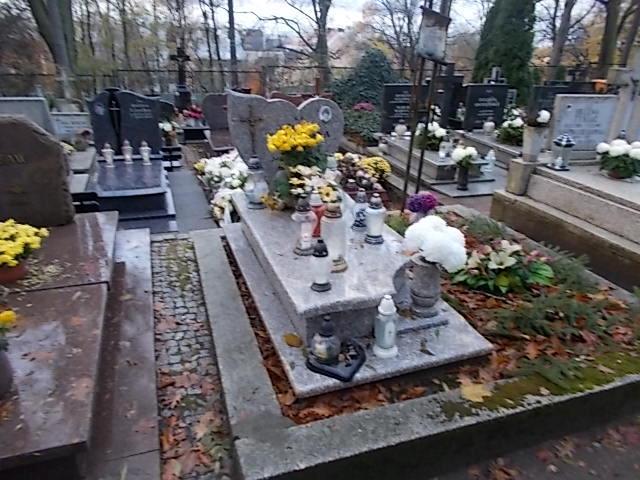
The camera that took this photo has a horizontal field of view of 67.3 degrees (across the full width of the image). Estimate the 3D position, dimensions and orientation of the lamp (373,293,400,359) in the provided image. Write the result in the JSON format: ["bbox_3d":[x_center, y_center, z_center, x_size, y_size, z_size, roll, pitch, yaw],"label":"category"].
[{"bbox_3d":[0.269,0.343,1.906,0.100,0.269,0.100,0,23,0],"label":"lamp"}]

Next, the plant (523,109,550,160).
[{"bbox_3d":[1.838,-0.894,4.134,0.220,0.420,0.200,-9,24,-17],"label":"plant"}]

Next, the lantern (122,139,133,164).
[{"bbox_3d":[-2.058,-0.949,5.164,0.110,0.255,0.110,-9,24,-17],"label":"lantern"}]

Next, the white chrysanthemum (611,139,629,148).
[{"bbox_3d":[2.293,-0.720,3.680,0.120,0.100,0.120,-9,24,-17],"label":"white chrysanthemum"}]

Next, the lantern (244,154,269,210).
[{"bbox_3d":[-0.463,-0.429,3.537,0.155,0.365,0.155,-9,24,-17],"label":"lantern"}]

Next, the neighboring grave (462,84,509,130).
[{"bbox_3d":[2.455,-1.991,7.195,0.715,0.641,0.120,-7,25,-17],"label":"neighboring grave"}]

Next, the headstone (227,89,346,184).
[{"bbox_3d":[-0.251,-0.750,3.676,0.885,0.786,0.110,-7,25,-17],"label":"headstone"}]

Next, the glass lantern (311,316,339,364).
[{"bbox_3d":[0.025,0.441,2.168,0.134,0.223,0.134,1,23,0],"label":"glass lantern"}]

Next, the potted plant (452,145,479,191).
[{"bbox_3d":[1.534,-0.750,5.020,0.250,0.440,0.230,-9,24,-17],"label":"potted plant"}]

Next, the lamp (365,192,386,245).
[{"bbox_3d":[0.332,-0.132,2.886,0.119,0.294,0.119,1,23,0],"label":"lamp"}]

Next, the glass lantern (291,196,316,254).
[{"bbox_3d":[-0.075,-0.071,2.284,0.122,0.288,0.122,0,23,0],"label":"glass lantern"}]

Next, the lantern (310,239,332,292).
[{"bbox_3d":[0.008,0.124,2.334,0.100,0.242,0.100,-1,23,1],"label":"lantern"}]

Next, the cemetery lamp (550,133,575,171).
[{"bbox_3d":[2.261,-0.819,4.440,0.165,0.305,0.165,-5,24,-11],"label":"cemetery lamp"}]

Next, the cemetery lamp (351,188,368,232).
[{"bbox_3d":[0.251,-0.188,3.035,0.102,0.267,0.102,1,23,0],"label":"cemetery lamp"}]

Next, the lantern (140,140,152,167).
[{"bbox_3d":[-1.731,-0.865,4.779,0.097,0.231,0.097,-7,25,-17],"label":"lantern"}]

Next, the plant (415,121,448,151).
[{"bbox_3d":[1.358,-1.234,5.688,0.360,0.316,0.360,-5,24,-11],"label":"plant"}]

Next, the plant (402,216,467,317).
[{"bbox_3d":[0.565,0.138,2.435,0.290,0.510,0.270,-1,23,1],"label":"plant"}]

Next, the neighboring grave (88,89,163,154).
[{"bbox_3d":[-1.962,-1.200,4.915,0.685,0.673,0.100,-7,25,-17],"label":"neighboring grave"}]

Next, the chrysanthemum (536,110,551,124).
[{"bbox_3d":[2.139,-1.163,4.577,0.130,0.116,0.130,-5,24,-11],"label":"chrysanthemum"}]

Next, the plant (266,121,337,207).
[{"bbox_3d":[-0.128,-0.456,2.910,0.390,0.481,0.360,-8,24,-18],"label":"plant"}]

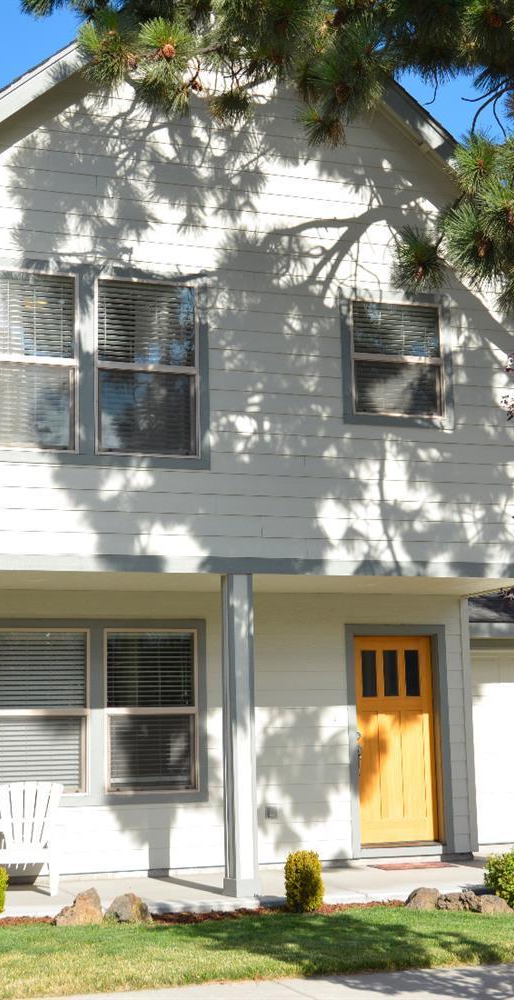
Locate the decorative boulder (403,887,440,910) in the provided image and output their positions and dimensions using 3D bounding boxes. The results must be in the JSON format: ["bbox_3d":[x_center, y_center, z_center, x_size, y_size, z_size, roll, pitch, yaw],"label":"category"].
[{"bbox_3d":[1.387,3.338,12.597,0.341,0.173,0.272,2,-9,-20],"label":"decorative boulder"}]

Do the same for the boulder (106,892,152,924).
[{"bbox_3d":[-1.000,3.182,11.742,0.375,0.227,0.300,2,-9,-20],"label":"boulder"}]

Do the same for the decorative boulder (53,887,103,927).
[{"bbox_3d":[-1.388,3.138,11.614,0.409,0.277,0.307,2,-9,-20],"label":"decorative boulder"}]

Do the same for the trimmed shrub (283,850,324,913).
[{"bbox_3d":[0.386,3.138,12.362,0.337,0.486,0.337,-1,-9,0],"label":"trimmed shrub"}]

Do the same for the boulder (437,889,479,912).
[{"bbox_3d":[1.698,3.363,12.640,0.383,0.161,0.306,2,-9,-20],"label":"boulder"}]

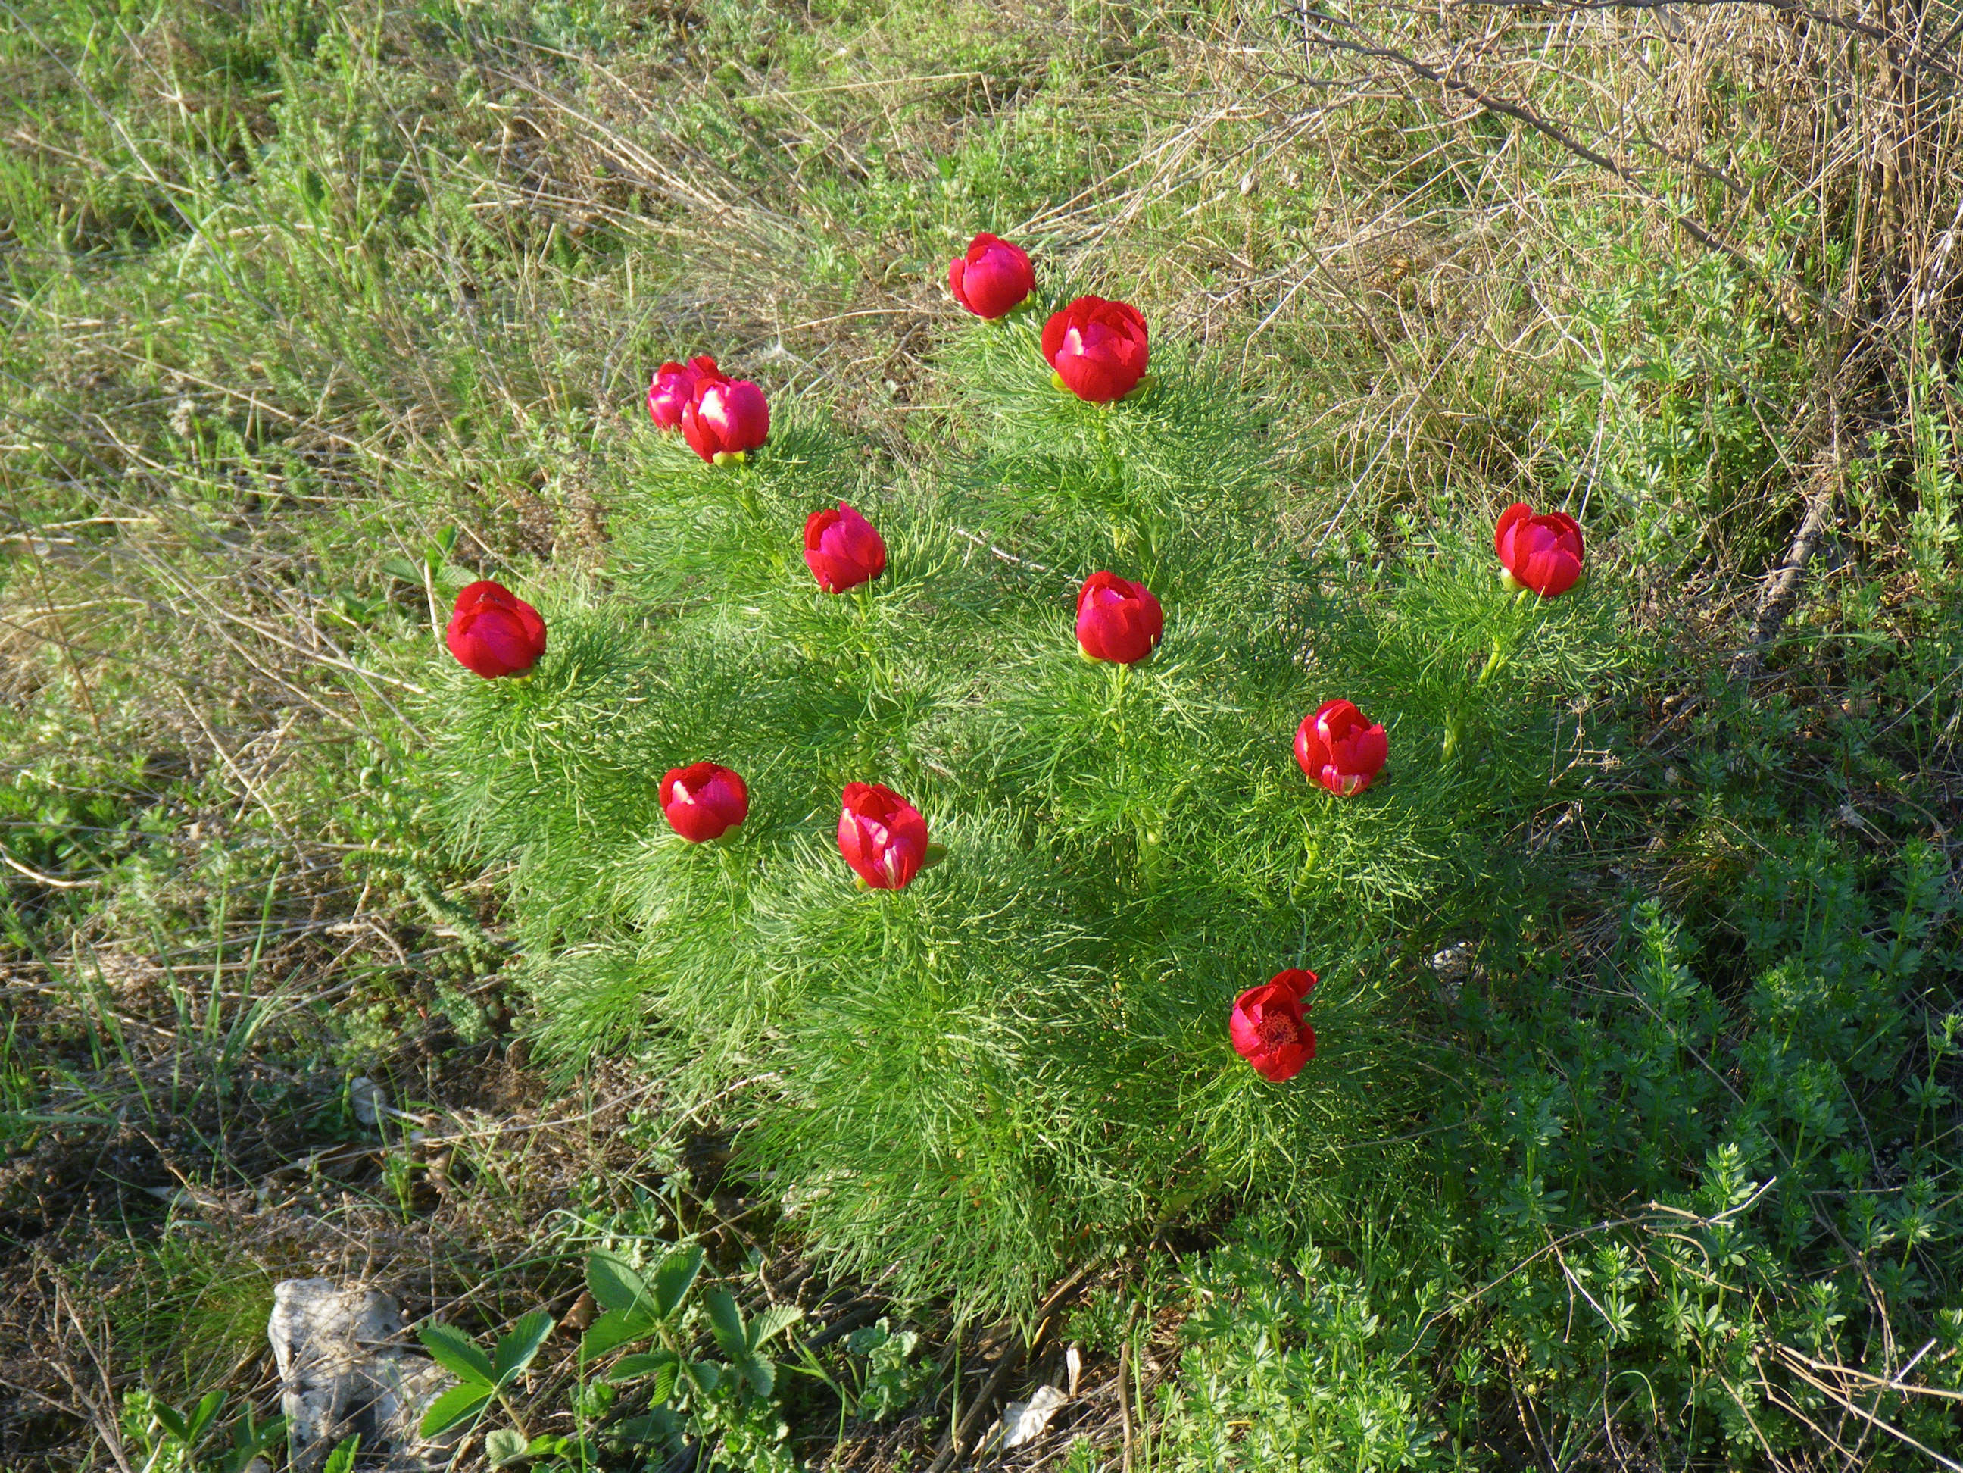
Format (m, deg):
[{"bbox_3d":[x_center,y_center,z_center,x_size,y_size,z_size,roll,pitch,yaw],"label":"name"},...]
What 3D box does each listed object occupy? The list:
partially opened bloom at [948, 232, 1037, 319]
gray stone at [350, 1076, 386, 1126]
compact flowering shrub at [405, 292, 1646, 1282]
[{"bbox_3d":[0.006,-0.280,2.141,0.053,0.053,0.053,0,37,0],"label":"partially opened bloom"},{"bbox_3d":[-0.361,0.214,2.070,0.023,0.026,0.021,0,33,0],"label":"gray stone"},{"bbox_3d":[0.025,0.006,2.053,0.691,0.380,0.585,0,37,0],"label":"compact flowering shrub"}]

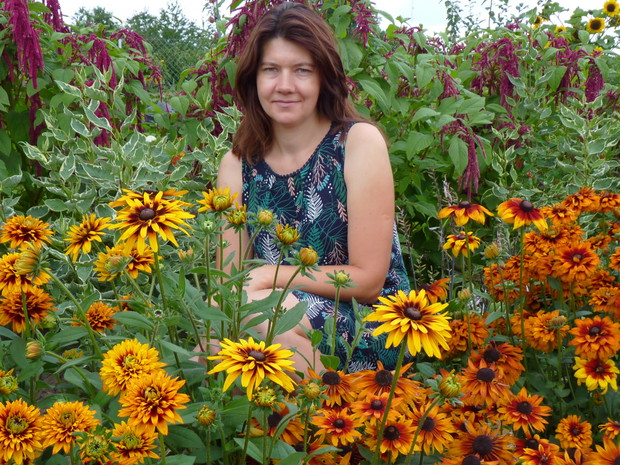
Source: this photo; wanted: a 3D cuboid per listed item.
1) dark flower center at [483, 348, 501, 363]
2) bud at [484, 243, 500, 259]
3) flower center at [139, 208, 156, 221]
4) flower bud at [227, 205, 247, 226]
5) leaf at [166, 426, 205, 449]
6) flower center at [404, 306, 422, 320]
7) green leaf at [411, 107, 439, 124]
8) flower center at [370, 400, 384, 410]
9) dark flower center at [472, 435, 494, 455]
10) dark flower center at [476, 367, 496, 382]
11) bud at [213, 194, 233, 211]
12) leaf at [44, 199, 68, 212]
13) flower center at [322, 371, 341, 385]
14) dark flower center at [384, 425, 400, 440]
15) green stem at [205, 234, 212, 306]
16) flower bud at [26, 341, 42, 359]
[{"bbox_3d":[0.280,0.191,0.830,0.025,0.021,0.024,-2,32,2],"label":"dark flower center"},{"bbox_3d":[0.346,0.034,1.020,0.030,0.030,0.030,0,10,0],"label":"bud"},{"bbox_3d":[-0.230,-0.025,0.760,0.023,0.015,0.023,0,30,0],"label":"flower center"},{"bbox_3d":[-0.099,-0.023,0.730,0.026,0.028,0.026,0,14,0],"label":"flower bud"},{"bbox_3d":[-0.187,0.305,0.800,0.062,0.016,0.038,21,42,15],"label":"leaf"},{"bbox_3d":[0.150,0.118,0.780,0.026,0.018,0.026,6,33,-3],"label":"flower center"},{"bbox_3d":[0.344,-0.348,1.600,0.080,0.022,0.048,-20,37,-12],"label":"green leaf"},{"bbox_3d":[0.095,0.241,0.750,0.018,0.012,0.018,0,32,0],"label":"flower center"},{"bbox_3d":[0.225,0.277,0.700,0.026,0.020,0.026,0,37,0],"label":"dark flower center"},{"bbox_3d":[0.260,0.210,0.790,0.027,0.018,0.027,0,27,0],"label":"dark flower center"},{"bbox_3d":[-0.137,-0.047,0.840,0.029,0.025,0.028,0,13,0],"label":"bud"},{"bbox_3d":[-0.590,-0.063,1.250,0.056,0.028,0.030,0,13,0],"label":"leaf"},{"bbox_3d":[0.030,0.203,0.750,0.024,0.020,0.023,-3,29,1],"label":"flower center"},{"bbox_3d":[0.118,0.287,0.770,0.023,0.017,0.023,0,45,0],"label":"dark flower center"},{"bbox_3d":[-0.159,0.059,0.840,0.008,0.112,0.008,-2,10,0],"label":"green stem"},{"bbox_3d":[-0.410,0.174,0.800,0.024,0.025,0.025,6,0,-12],"label":"flower bud"}]

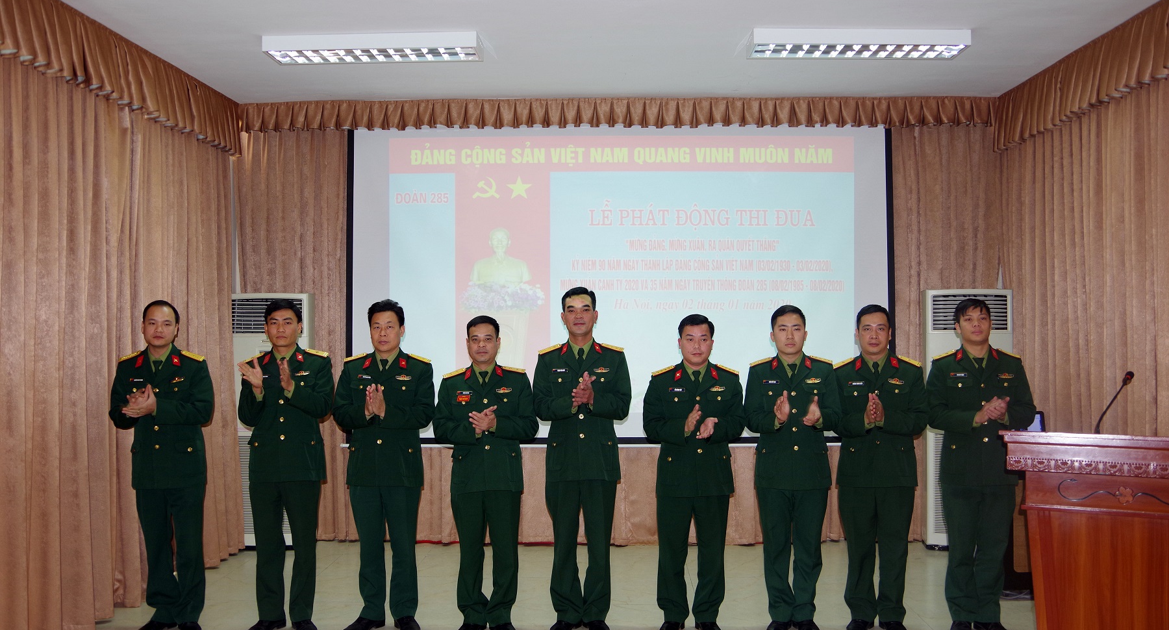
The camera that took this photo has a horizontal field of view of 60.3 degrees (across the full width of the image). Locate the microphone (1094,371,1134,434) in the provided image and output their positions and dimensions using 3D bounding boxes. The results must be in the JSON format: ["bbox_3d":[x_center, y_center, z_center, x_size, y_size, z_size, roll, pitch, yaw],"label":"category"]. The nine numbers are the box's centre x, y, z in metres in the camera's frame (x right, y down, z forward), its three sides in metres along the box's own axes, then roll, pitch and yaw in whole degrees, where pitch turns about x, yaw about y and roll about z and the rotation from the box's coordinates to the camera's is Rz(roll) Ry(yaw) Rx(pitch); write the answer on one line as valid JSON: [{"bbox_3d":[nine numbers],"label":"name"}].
[{"bbox_3d":[2.167,0.370,4.120,0.220,0.280,0.080,0,0,-28],"label":"microphone"}]

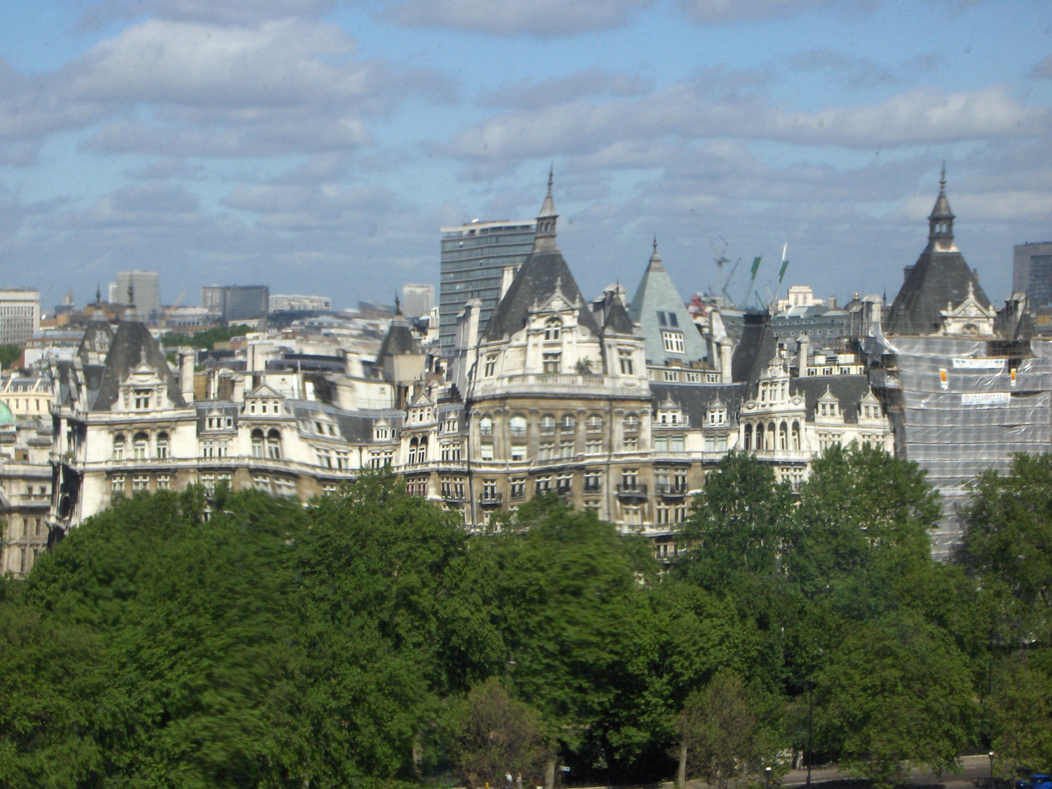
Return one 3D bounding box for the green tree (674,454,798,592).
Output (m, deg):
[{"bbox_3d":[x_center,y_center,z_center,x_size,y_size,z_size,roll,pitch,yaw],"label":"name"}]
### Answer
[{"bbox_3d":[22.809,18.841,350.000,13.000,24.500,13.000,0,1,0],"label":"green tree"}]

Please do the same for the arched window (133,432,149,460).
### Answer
[{"bbox_3d":[-44.090,5.921,365.000,1.750,3.050,0.400,0,1,-15],"label":"arched window"}]

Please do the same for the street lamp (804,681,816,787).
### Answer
[{"bbox_3d":[27.280,32.580,307.000,1.100,10.000,0.600,0,1,0],"label":"street lamp"}]

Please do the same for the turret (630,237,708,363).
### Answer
[{"bbox_3d":[16.590,-11.850,409.000,10.500,16.900,10.500,-1,2,-20],"label":"turret"}]

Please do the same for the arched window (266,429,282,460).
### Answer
[{"bbox_3d":[-30.170,5.940,381.500,1.900,3.750,0.500,0,1,-8],"label":"arched window"}]

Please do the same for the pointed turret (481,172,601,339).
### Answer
[{"bbox_3d":[1.607,-16.345,384.000,11.400,20.300,11.400,0,1,-15],"label":"pointed turret"}]

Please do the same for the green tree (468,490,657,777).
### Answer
[{"bbox_3d":[3.389,23.420,315.000,18.200,27.500,17.500,0,1,0],"label":"green tree"}]

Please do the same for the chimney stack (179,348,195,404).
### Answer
[{"bbox_3d":[-40.900,-2.230,385.000,1.600,6.700,2.200,0,2,-12],"label":"chimney stack"}]

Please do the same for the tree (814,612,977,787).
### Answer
[{"bbox_3d":[34.730,29.090,300.000,15.300,17.300,15.000,0,1,0],"label":"tree"}]

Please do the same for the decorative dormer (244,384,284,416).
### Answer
[{"bbox_3d":[-31.420,0.690,383.000,4.900,3.850,2.500,0,1,-8],"label":"decorative dormer"}]

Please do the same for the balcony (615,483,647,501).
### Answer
[{"bbox_3d":[12.760,11.810,387.000,3.800,2.000,1.200,0,1,-10],"label":"balcony"}]

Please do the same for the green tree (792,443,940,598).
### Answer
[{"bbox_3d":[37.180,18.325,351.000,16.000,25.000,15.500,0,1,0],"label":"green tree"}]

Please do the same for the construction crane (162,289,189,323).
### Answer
[{"bbox_3d":[-164.573,-41.716,1500.000,12.500,16.000,3.000,0,1,0],"label":"construction crane"}]

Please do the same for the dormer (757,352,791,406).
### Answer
[{"bbox_3d":[29.905,-1.843,384.500,3.750,6.400,1.800,0,1,-15],"label":"dormer"}]

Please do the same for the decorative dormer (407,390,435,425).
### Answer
[{"bbox_3d":[-12.680,1.590,386.000,3.800,4.200,2.500,0,2,-14],"label":"decorative dormer"}]

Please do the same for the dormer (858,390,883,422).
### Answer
[{"bbox_3d":[41.978,1.397,389.000,2.650,3.850,1.700,0,1,-15],"label":"dormer"}]

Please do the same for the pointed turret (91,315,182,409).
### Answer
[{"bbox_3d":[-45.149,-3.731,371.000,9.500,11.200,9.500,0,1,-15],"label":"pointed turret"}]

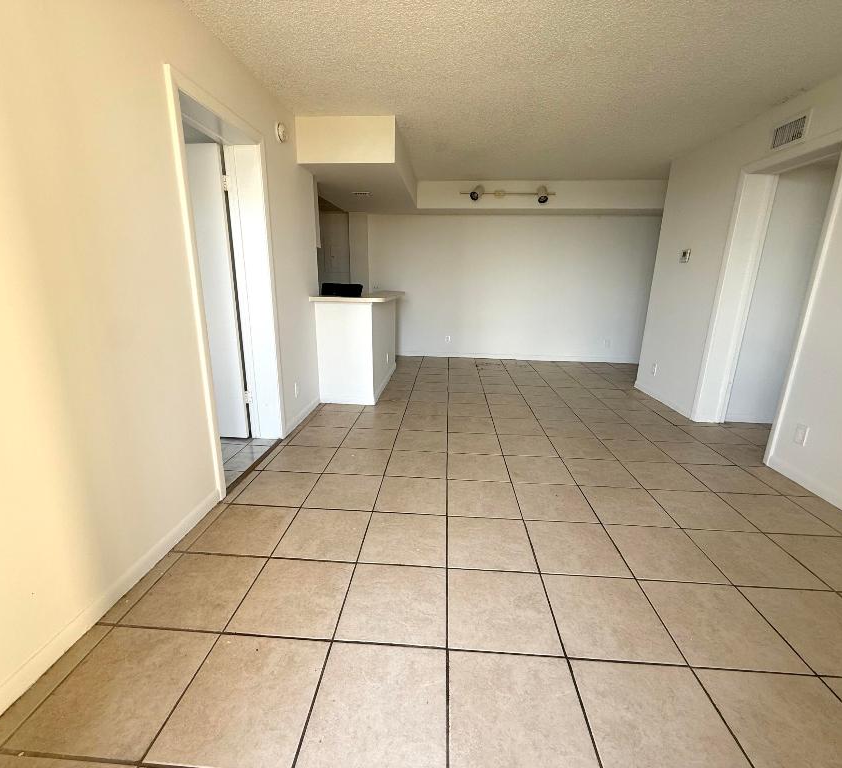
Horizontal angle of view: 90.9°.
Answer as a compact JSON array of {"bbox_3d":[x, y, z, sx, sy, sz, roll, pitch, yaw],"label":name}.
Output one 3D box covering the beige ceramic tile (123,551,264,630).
[{"bbox_3d":[-0.905,0.843,1.702,0.402,0.012,0.402,2,15,3],"label":"beige ceramic tile"}]

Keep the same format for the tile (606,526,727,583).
[{"bbox_3d":[1.147,0.808,1.978,0.402,0.012,0.402,2,15,3],"label":"tile"}]

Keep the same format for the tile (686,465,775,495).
[{"bbox_3d":[2.009,0.627,2.718,0.402,0.012,0.402,2,15,3],"label":"tile"}]

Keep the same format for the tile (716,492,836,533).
[{"bbox_3d":[1.992,0.733,2.329,0.403,0.012,0.403,2,15,3],"label":"tile"}]

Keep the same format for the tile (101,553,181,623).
[{"bbox_3d":[-1.147,0.839,1.722,0.065,0.012,0.403,2,15,3],"label":"tile"}]

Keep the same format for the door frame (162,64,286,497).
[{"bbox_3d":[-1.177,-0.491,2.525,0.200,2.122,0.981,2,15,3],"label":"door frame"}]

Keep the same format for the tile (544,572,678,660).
[{"bbox_3d":[0.718,0.900,1.613,0.402,0.010,0.402,2,15,3],"label":"tile"}]

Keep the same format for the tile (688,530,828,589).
[{"bbox_3d":[1.559,0.825,1.960,0.403,0.012,0.403,2,15,3],"label":"tile"}]

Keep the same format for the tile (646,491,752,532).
[{"bbox_3d":[1.575,0.714,2.340,0.399,0.012,0.402,2,15,3],"label":"tile"}]

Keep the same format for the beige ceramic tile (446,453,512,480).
[{"bbox_3d":[0.390,0.572,2.817,0.402,0.010,0.402,2,15,3],"label":"beige ceramic tile"}]

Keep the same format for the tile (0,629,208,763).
[{"bbox_3d":[-0.930,0.946,1.304,0.402,0.012,0.402,2,15,3],"label":"tile"}]

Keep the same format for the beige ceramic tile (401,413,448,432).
[{"bbox_3d":[0.038,0.344,3.615,0.399,0.012,0.402,2,15,3],"label":"beige ceramic tile"}]

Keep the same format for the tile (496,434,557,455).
[{"bbox_3d":[0.823,0.482,3.187,0.402,0.010,0.402,2,15,3],"label":"tile"}]

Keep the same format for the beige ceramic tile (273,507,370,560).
[{"bbox_3d":[-0.472,0.751,2.071,0.402,0.012,0.402,2,15,3],"label":"beige ceramic tile"}]

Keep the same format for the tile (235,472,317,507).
[{"bbox_3d":[-0.852,0.633,2.491,0.402,0.012,0.402,2,15,3],"label":"tile"}]

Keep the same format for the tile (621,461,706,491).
[{"bbox_3d":[1.611,0.615,2.747,0.402,0.010,0.402,2,15,3],"label":"tile"}]

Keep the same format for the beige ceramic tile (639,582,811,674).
[{"bbox_3d":[1.120,0.912,1.581,0.402,0.012,0.402,2,15,3],"label":"beige ceramic tile"}]

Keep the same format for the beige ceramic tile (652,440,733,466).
[{"bbox_3d":[2.037,0.521,3.114,0.402,0.012,0.402,2,15,3],"label":"beige ceramic tile"}]

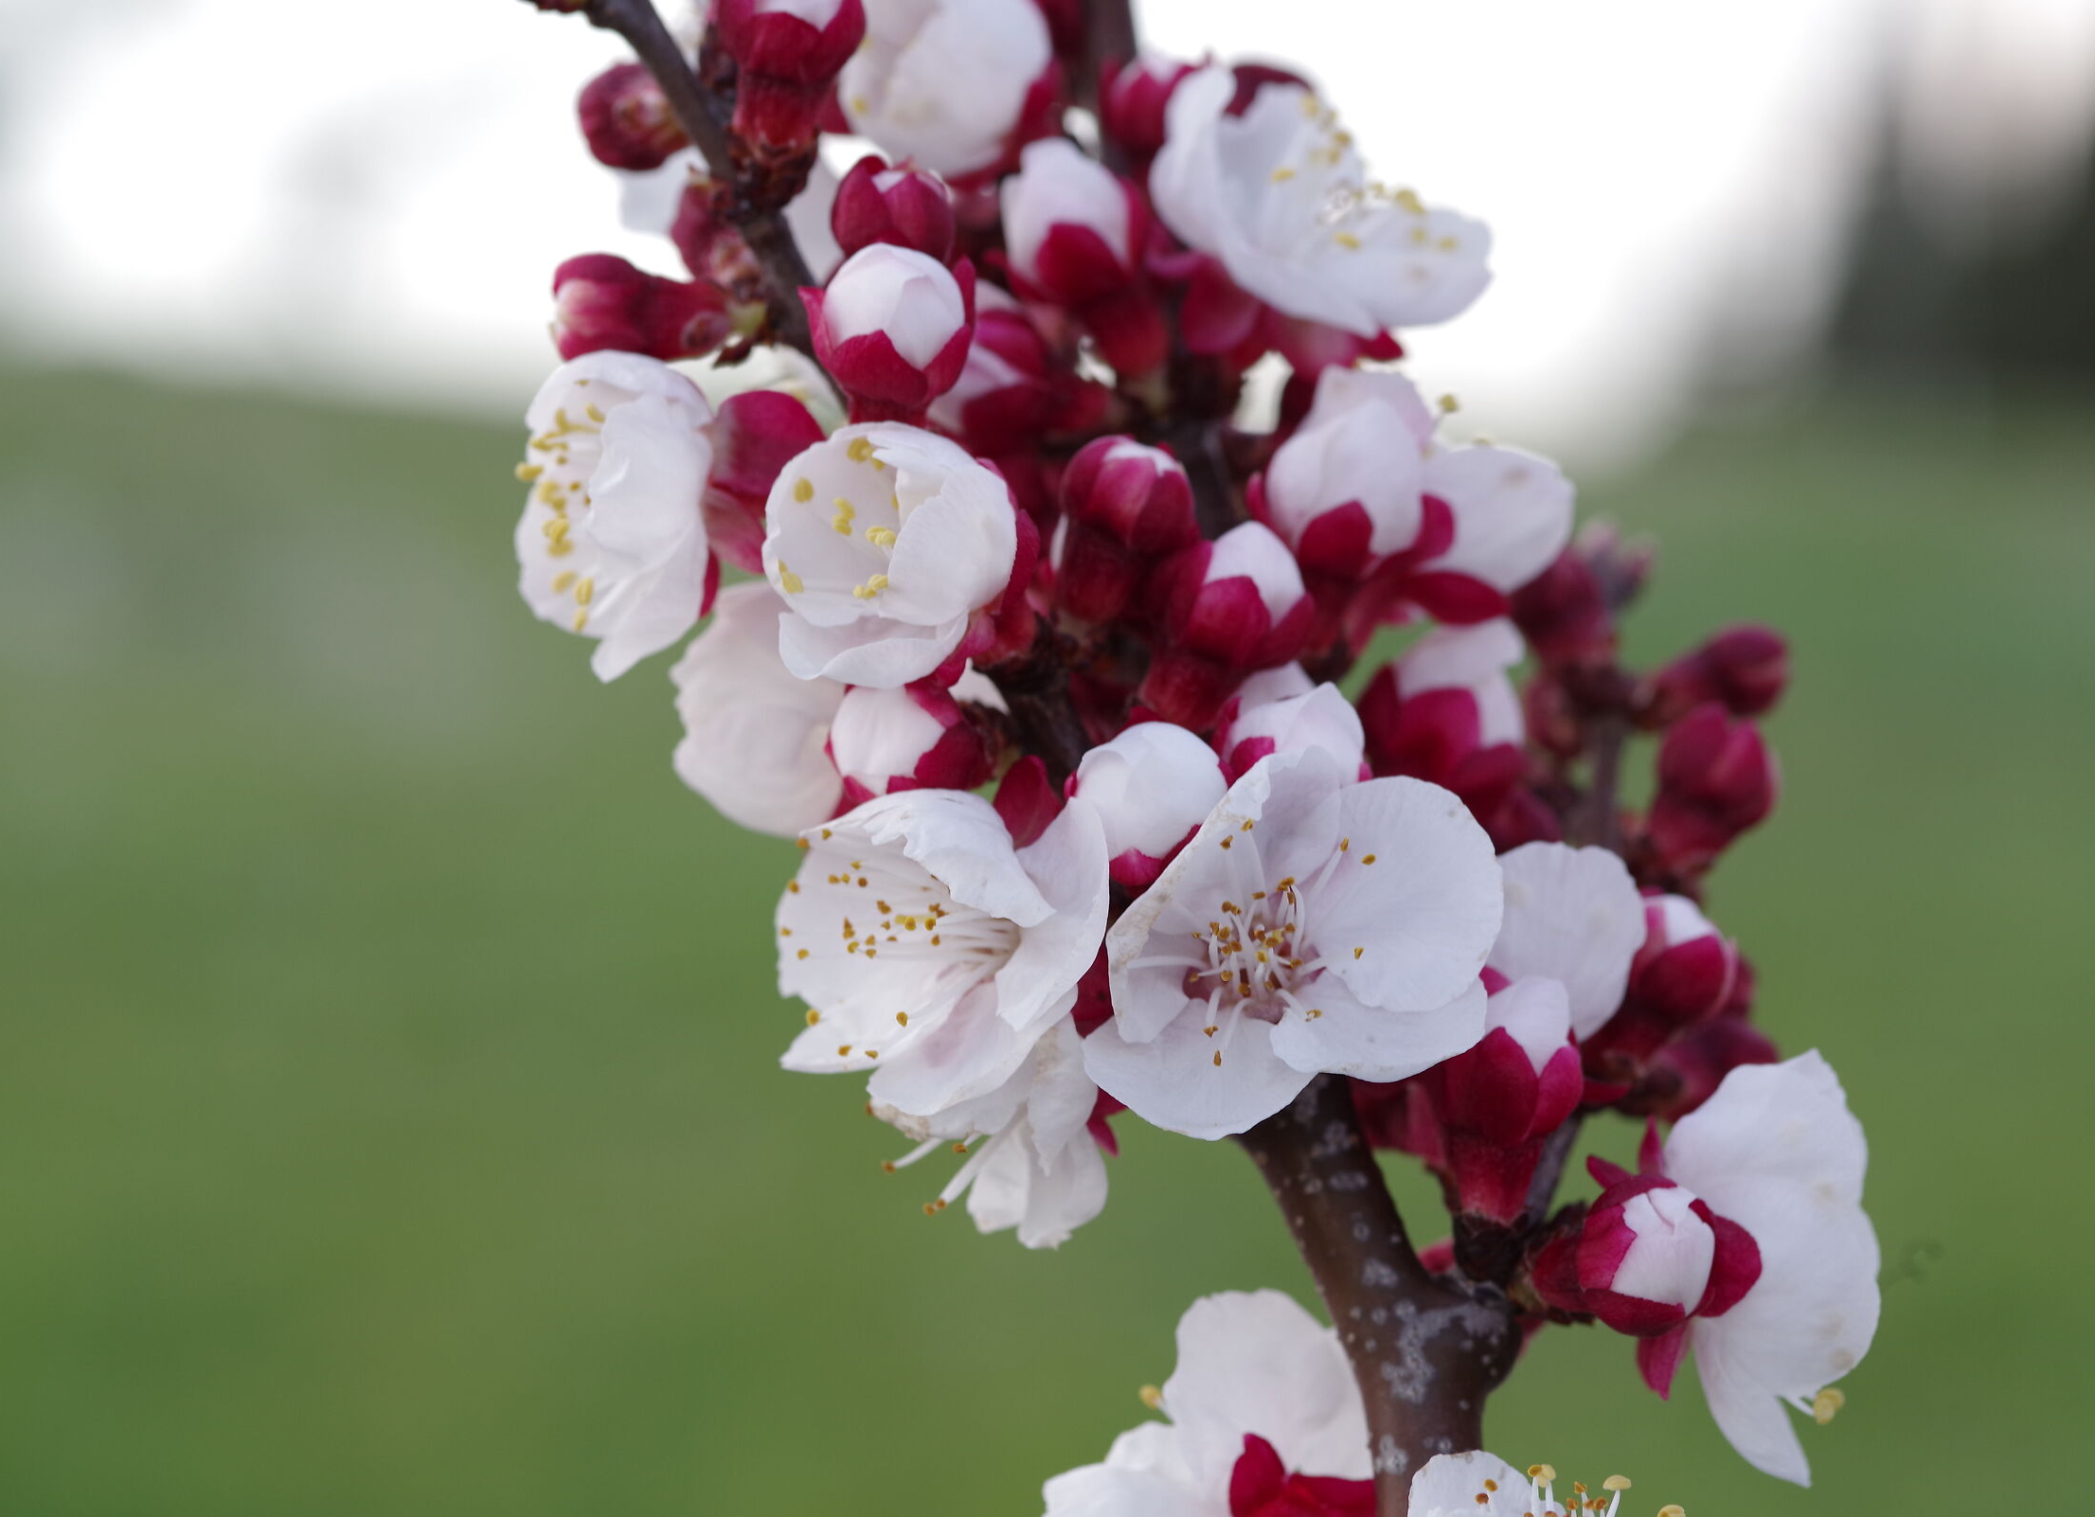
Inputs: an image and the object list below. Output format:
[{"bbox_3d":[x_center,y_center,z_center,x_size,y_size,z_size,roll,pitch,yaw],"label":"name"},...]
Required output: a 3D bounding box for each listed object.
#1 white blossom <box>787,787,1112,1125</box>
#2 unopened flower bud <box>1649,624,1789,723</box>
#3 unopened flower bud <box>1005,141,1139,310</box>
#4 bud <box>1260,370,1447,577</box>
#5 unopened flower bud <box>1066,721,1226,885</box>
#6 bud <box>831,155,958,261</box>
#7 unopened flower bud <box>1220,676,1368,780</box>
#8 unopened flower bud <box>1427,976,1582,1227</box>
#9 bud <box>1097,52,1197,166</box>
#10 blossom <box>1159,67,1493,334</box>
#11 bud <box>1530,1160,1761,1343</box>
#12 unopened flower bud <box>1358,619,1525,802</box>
[{"bbox_3d":[-0.007,0.013,0.412,0.018,0.021,0.022,-7,5,-30],"label":"white blossom"},{"bbox_3d":[0.048,-0.006,0.455,0.011,0.006,0.006,-28,7,9],"label":"unopened flower bud"},{"bbox_3d":[0.002,-0.035,0.419,0.009,0.011,0.009,-12,15,0],"label":"unopened flower bud"},{"bbox_3d":[0.020,-0.019,0.420,0.011,0.014,0.011,-5,15,0],"label":"bud"},{"bbox_3d":[0.007,0.003,0.403,0.010,0.011,0.010,0,43,0],"label":"unopened flower bud"},{"bbox_3d":[-0.010,-0.035,0.413,0.009,0.011,0.009,2,24,0],"label":"bud"},{"bbox_3d":[0.016,-0.001,0.415,0.009,0.011,0.009,7,18,0],"label":"unopened flower bud"},{"bbox_3d":[0.030,0.022,0.413,0.010,0.016,0.010,8,12,0],"label":"unopened flower bud"},{"bbox_3d":[0.007,-0.046,0.445,0.008,0.009,0.008,6,6,0],"label":"bud"},{"bbox_3d":[0.018,-0.037,0.418,0.022,0.012,0.023,39,19,20],"label":"blossom"},{"bbox_3d":[0.040,0.033,0.423,0.011,0.011,0.015,0,-9,-43],"label":"bud"},{"bbox_3d":[0.027,-0.003,0.426,0.011,0.012,0.011,0,12,0],"label":"unopened flower bud"}]

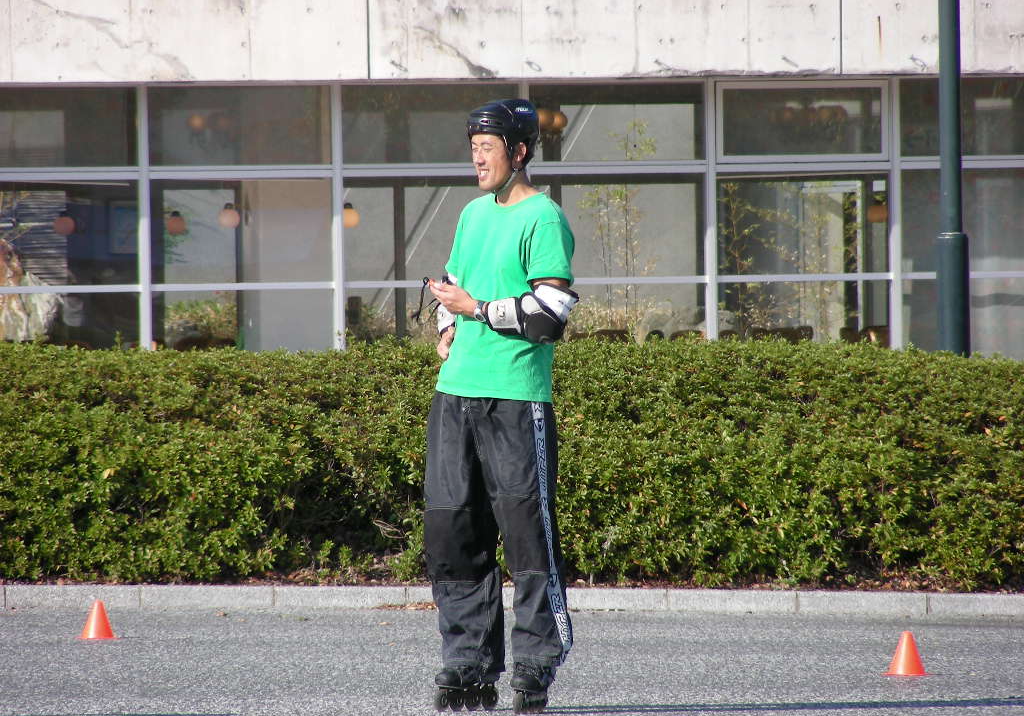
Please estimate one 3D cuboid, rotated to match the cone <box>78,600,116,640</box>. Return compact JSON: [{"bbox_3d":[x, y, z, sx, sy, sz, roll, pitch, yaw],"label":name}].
[{"bbox_3d":[-1.495,0.946,40.600,0.138,0.143,0.138,-1,1,0],"label":"cone"}]

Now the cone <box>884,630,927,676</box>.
[{"bbox_3d":[1.282,0.962,36.600,0.138,0.145,0.138,-1,1,0],"label":"cone"}]

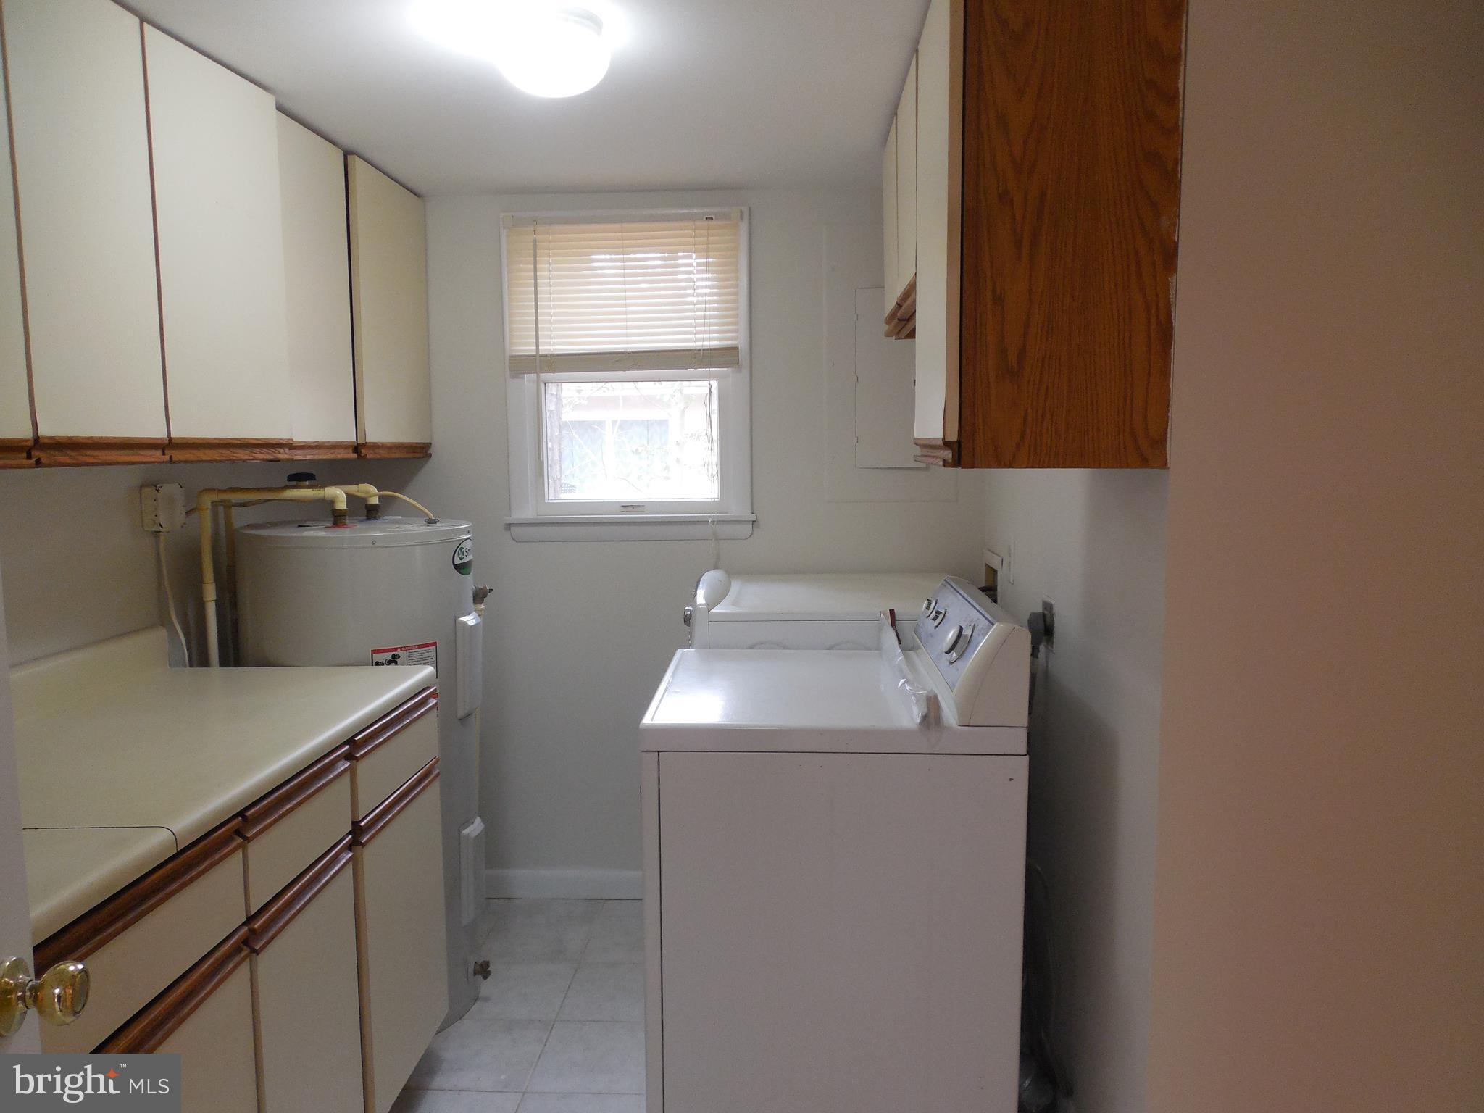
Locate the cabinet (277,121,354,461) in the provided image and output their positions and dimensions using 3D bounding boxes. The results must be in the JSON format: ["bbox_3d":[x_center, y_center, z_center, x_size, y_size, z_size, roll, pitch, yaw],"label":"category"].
[{"bbox_3d":[-1.145,-0.607,2.454,0.355,0.743,0.415,0,6,3],"label":"cabinet"}]

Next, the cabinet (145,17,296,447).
[{"bbox_3d":[-1.166,-0.566,2.055,0.355,0.743,0.399,0,6,3],"label":"cabinet"}]

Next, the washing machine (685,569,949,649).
[{"bbox_3d":[0.243,0.605,2.918,0.695,1.030,0.700,0,6,3],"label":"washing machine"}]

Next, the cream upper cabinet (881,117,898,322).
[{"bbox_3d":[0.520,-0.782,2.551,0.330,0.460,0.380,0,6,3],"label":"cream upper cabinet"}]

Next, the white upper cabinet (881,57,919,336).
[{"bbox_3d":[0.510,-0.755,2.363,0.330,0.475,0.760,0,6,3],"label":"white upper cabinet"}]

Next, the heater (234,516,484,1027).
[{"bbox_3d":[-0.974,0.528,2.806,0.580,1.225,0.565,-1,6,-9],"label":"heater"}]

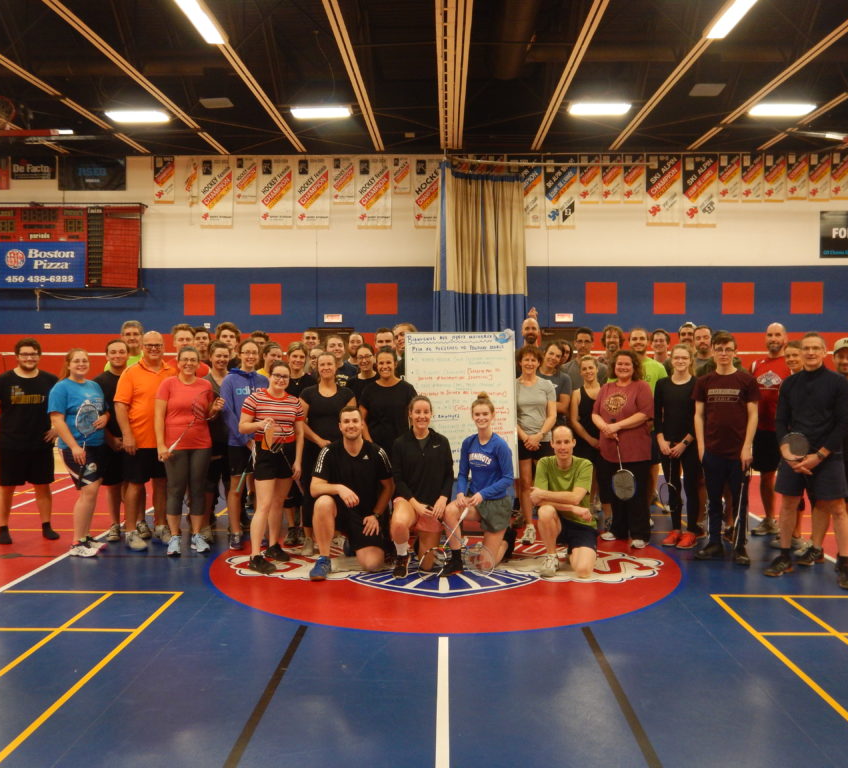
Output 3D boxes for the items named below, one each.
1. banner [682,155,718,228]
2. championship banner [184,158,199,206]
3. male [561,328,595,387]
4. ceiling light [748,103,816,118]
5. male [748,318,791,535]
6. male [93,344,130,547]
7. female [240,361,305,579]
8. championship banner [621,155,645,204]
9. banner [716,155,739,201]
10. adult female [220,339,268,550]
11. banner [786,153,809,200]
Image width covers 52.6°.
[{"bbox_3d":[6.445,-4.509,20.050,0.846,1.719,0.040,0,2,1],"label":"banner"},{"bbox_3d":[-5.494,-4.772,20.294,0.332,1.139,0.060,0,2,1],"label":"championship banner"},{"bbox_3d":[1.532,0.376,8.139,0.520,1.820,0.330,0,2,5],"label":"male"},{"bbox_3d":[7.345,-5.644,17.576,1.200,0.100,0.600,0,2,1],"label":"ceiling light"},{"bbox_3d":[3.100,0.389,7.577,0.540,1.850,0.380,1,2,20],"label":"male"},{"bbox_3d":[-2.568,0.462,7.297,0.500,1.700,0.360,0,2,-10],"label":"male"},{"bbox_3d":[-1.154,0.588,6.535,0.520,1.525,0.420,-1,2,-21],"label":"female"},{"bbox_3d":[5.125,-4.985,20.937,0.533,1.174,0.030,0,2,1],"label":"championship banner"},{"bbox_3d":[7.302,-4.918,20.506,0.537,1.143,0.030,0,2,1],"label":"banner"},{"bbox_3d":[-1.458,0.484,7.006,0.460,1.701,0.340,-1,2,-13],"label":"adult female"},{"bbox_3d":[8.963,-4.968,20.579,0.492,1.125,0.050,0,2,1],"label":"banner"}]

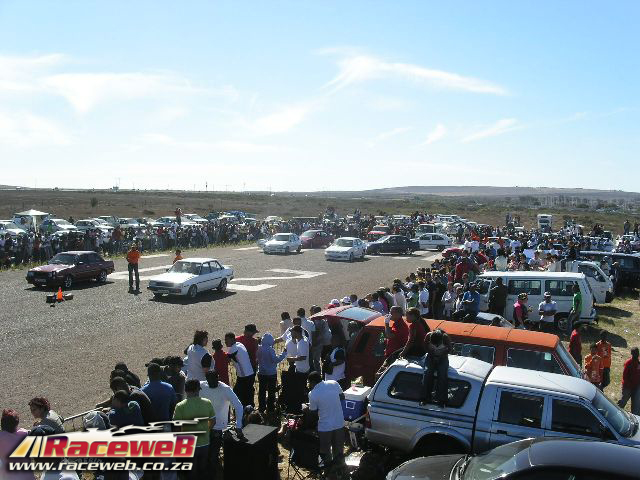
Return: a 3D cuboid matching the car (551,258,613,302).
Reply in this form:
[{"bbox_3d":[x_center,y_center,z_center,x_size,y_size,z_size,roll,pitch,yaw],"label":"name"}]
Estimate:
[{"bbox_3d":[8.787,1.680,27.379,4.800,1.900,1.750,0,4,7],"label":"car"}]

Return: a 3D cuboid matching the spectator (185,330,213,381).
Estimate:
[{"bbox_3d":[-2.242,2.557,13.108,0.520,1.720,0.400,3,5,33],"label":"spectator"}]

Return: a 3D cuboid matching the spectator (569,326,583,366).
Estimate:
[{"bbox_3d":[5.240,2.560,14.409,0.360,1.720,0.480,3,5,41],"label":"spectator"}]

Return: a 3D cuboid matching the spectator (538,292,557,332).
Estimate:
[{"bbox_3d":[6.185,2.288,19.101,0.520,1.720,0.360,0,4,6],"label":"spectator"}]

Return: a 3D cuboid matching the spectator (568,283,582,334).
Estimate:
[{"bbox_3d":[8.194,2.202,22.603,0.480,1.680,0.460,0,4,-3],"label":"spectator"}]

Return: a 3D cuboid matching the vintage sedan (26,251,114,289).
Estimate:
[{"bbox_3d":[-11.059,1.308,31.504,1.650,1.390,4.250,2,4,20],"label":"vintage sedan"}]

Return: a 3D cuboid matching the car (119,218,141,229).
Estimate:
[{"bbox_3d":[-19.318,-1.296,69.073,4.200,1.430,1.670,2,4,28],"label":"car"}]

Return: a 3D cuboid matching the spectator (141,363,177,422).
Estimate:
[{"bbox_3d":[-2.653,2.819,11.506,0.540,1.720,0.380,-1,4,-22],"label":"spectator"}]

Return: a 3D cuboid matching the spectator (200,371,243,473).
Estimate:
[{"bbox_3d":[-1.482,2.744,10.262,0.580,1.720,0.380,0,4,0],"label":"spectator"}]

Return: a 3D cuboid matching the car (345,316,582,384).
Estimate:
[{"bbox_3d":[2.981,2.787,14.016,4.500,1.930,1.800,5,5,22],"label":"car"}]

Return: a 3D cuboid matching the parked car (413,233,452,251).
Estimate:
[{"bbox_3d":[9.017,0.082,58.121,4.000,1.400,1.650,1,4,5],"label":"parked car"}]

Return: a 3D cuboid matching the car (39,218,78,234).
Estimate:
[{"bbox_3d":[-23.700,-1.200,64.000,4.200,1.400,1.660,4,5,42],"label":"car"}]

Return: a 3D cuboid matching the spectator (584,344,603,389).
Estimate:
[{"bbox_3d":[5.973,3.085,15.353,0.500,1.600,0.340,2,4,18],"label":"spectator"}]

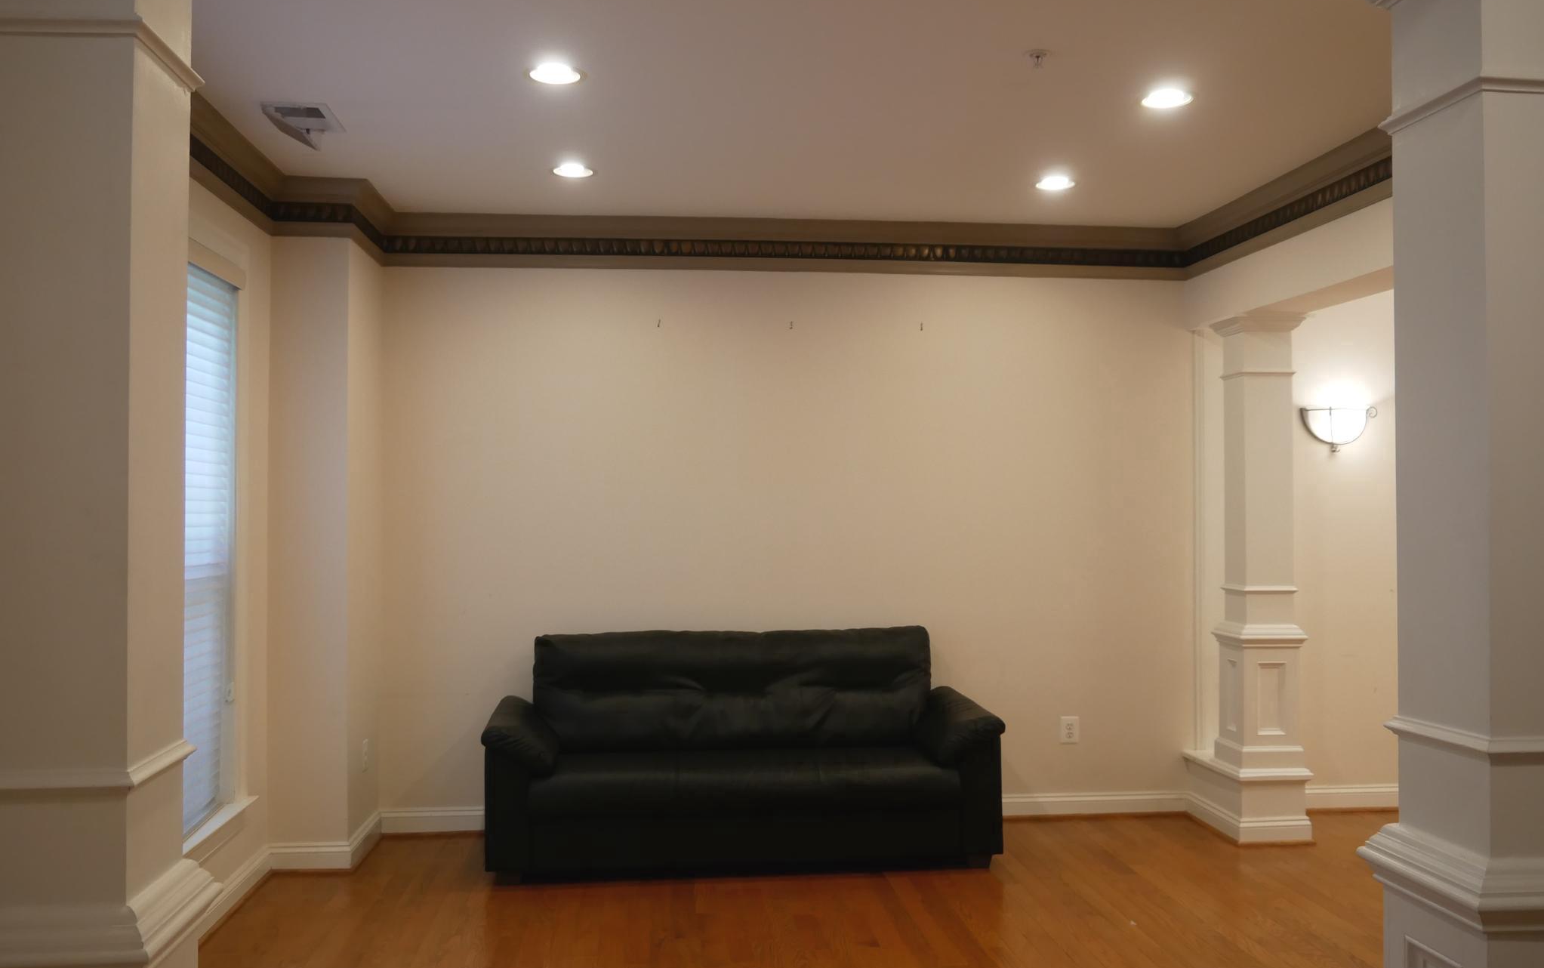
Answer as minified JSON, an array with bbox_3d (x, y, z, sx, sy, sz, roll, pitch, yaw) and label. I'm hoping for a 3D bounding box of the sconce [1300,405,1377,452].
[{"bbox_3d":[2.621,-0.249,5.744,0.327,0.204,0.163,0,-1,-6],"label":"sconce"}]

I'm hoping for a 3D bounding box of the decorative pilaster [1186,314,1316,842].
[{"bbox_3d":[2.082,0.397,5.492,0.353,2.246,0.533,0,-1,-6],"label":"decorative pilaster"}]

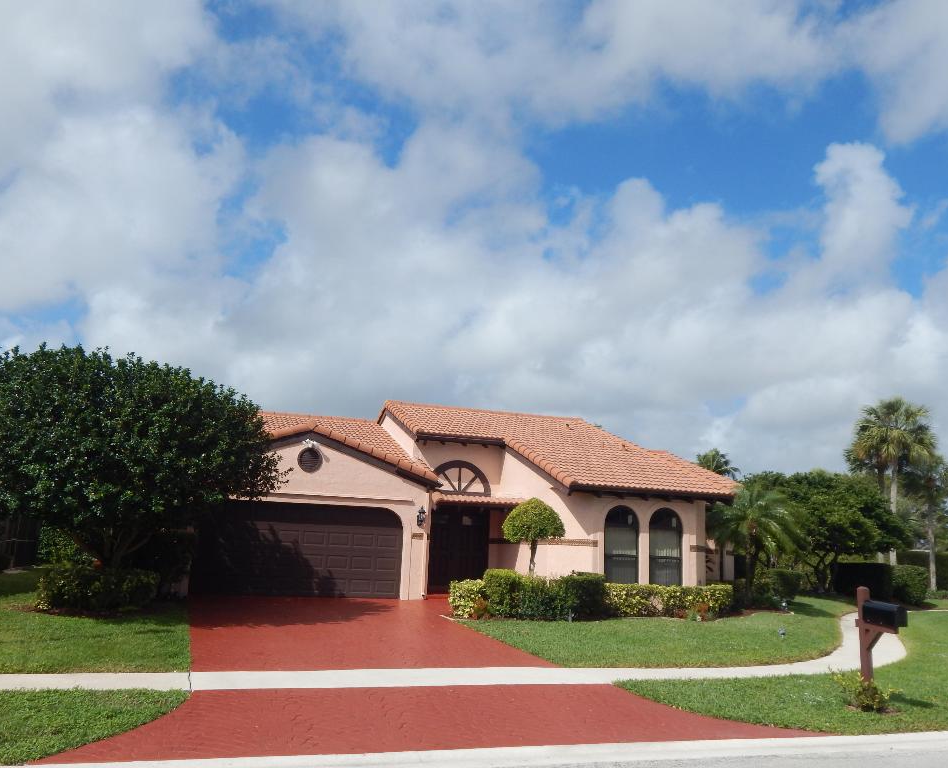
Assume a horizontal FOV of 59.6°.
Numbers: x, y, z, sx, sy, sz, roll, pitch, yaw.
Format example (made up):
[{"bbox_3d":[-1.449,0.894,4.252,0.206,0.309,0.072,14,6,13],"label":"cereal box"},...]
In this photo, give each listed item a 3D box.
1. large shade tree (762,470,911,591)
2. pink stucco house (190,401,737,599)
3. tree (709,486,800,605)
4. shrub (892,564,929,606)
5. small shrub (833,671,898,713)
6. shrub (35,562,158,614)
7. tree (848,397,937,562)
[{"bbox_3d":[15.368,6.482,36.000,6.200,5.200,5.800,6,-11,-17],"label":"large shade tree"},{"bbox_3d":[-2.078,3.187,24.938,13.300,5.950,14.800,6,-12,-16],"label":"pink stucco house"},{"bbox_3d":[7.966,4.569,23.800,2.600,3.250,2.600,6,-11,-17],"label":"tree"},{"bbox_3d":[16.336,7.541,31.000,1.400,1.550,1.400,6,-12,-16],"label":"shrub"},{"bbox_3d":[5.341,4.195,11.300,0.880,0.550,0.750,6,-12,-16],"label":"small shrub"},{"bbox_3d":[-7.078,3.839,15.800,2.100,0.870,1.400,6,-11,-17],"label":"shrub"},{"bbox_3d":[21.726,5.736,43.000,4.500,10.000,4.400,6,-12,-16],"label":"tree"}]

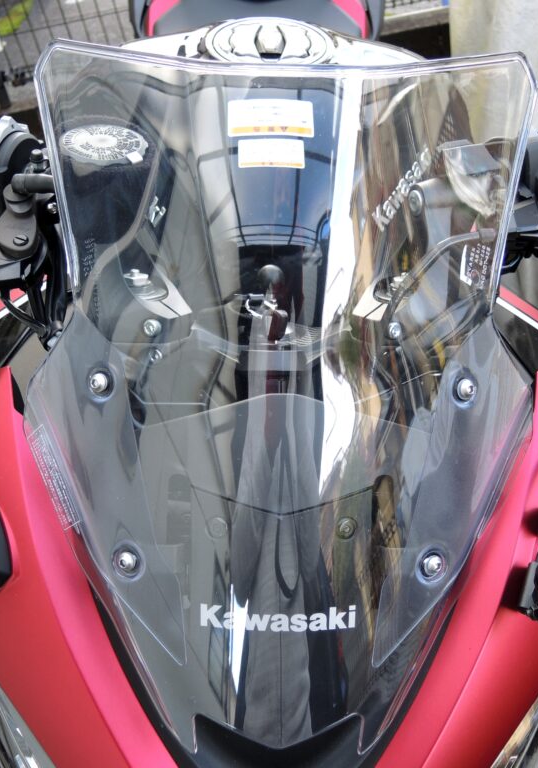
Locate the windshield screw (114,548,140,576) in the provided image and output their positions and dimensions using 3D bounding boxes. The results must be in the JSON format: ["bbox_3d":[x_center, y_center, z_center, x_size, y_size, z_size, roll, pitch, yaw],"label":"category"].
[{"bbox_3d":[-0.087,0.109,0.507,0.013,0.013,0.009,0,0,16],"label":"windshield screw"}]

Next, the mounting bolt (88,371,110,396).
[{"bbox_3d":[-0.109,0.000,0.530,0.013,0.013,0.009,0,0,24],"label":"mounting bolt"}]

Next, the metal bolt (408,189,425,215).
[{"bbox_3d":[0.115,-0.141,0.645,0.008,0.021,0.021,-12,4,-19],"label":"metal bolt"}]

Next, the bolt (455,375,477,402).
[{"bbox_3d":[0.126,0.003,0.530,0.013,0.013,0.009,0,0,-24],"label":"bolt"}]

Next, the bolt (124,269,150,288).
[{"bbox_3d":[-0.108,-0.086,0.675,0.020,0.016,0.020,0,15,0],"label":"bolt"}]

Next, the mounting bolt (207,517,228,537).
[{"bbox_3d":[-0.034,0.094,0.540,0.013,0.006,0.013,0,78,-3],"label":"mounting bolt"}]

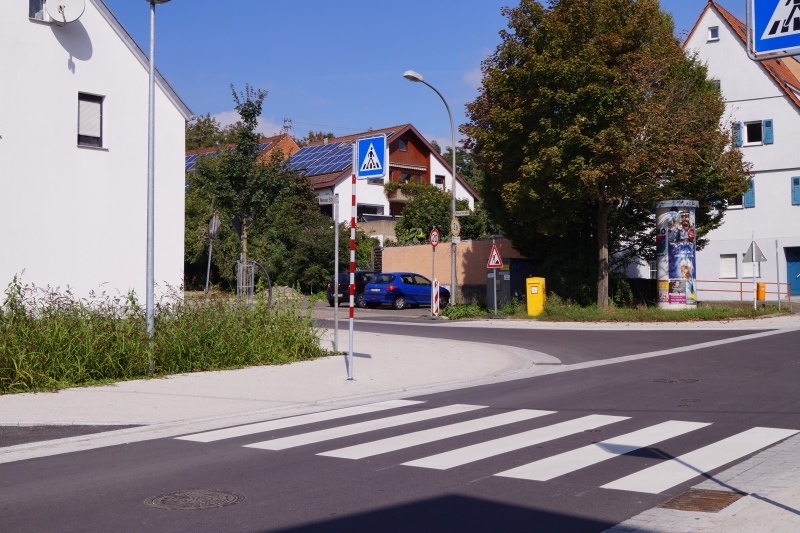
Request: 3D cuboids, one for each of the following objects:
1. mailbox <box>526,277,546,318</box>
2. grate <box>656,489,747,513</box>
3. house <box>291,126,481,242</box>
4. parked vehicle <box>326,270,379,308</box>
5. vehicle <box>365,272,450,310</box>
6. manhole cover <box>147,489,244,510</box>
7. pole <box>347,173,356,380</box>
[{"bbox_3d":[4.620,1.030,39.200,0.550,1.370,0.480,0,0,22],"label":"mailbox"},{"bbox_3d":[2.360,1.827,9.020,0.480,0.050,0.780,0,0,33],"label":"grate"},{"bbox_3d":[-3.100,-5.450,81.900,11.600,7.900,13.500,0,0,-32],"label":"house"},{"bbox_3d":[-1.200,0.935,48.700,1.750,1.490,4.150,0,0,43],"label":"parked vehicle"},{"bbox_3d":[0.410,0.980,46.900,3.830,1.430,1.660,0,0,-43],"label":"vehicle"},{"bbox_3d":[-1.615,1.840,9.100,0.785,0.050,0.785,0,0,0],"label":"manhole cover"},{"bbox_3d":[-0.749,0.155,18.400,0.075,3.380,0.075,1,0,0],"label":"pole"}]

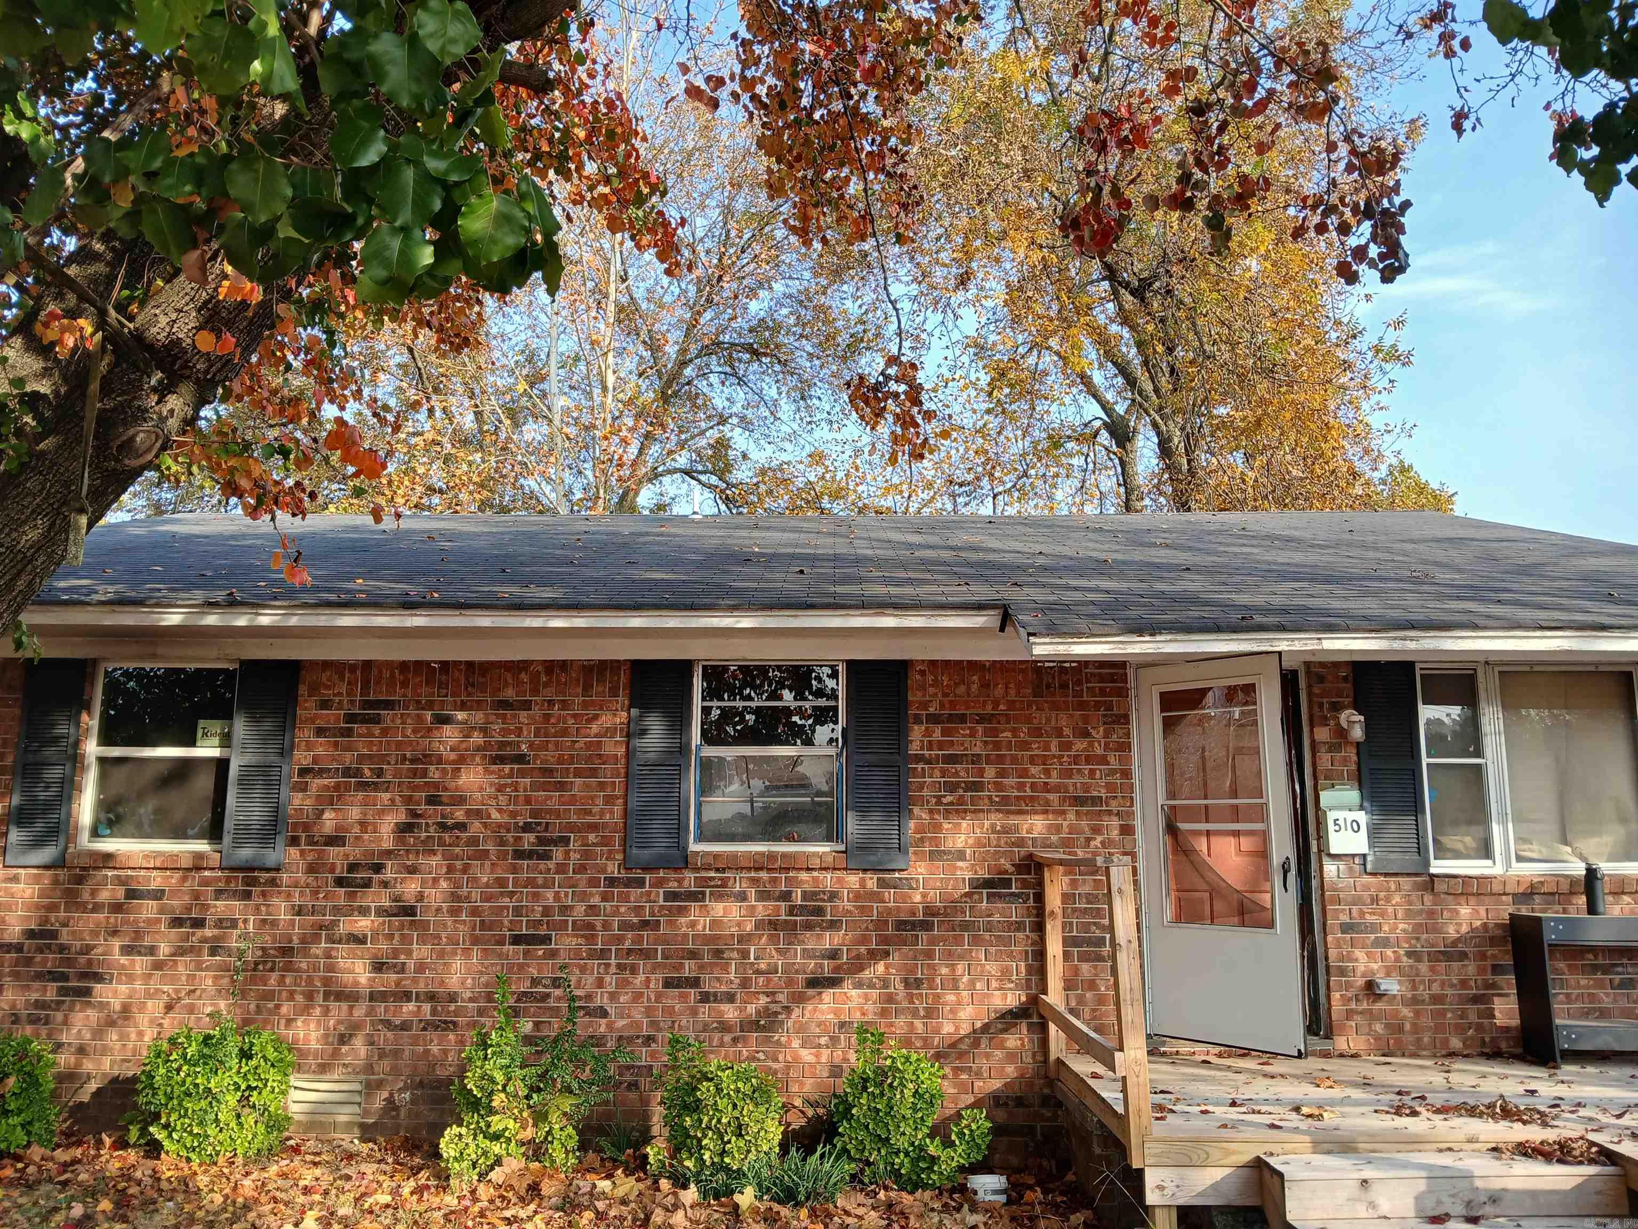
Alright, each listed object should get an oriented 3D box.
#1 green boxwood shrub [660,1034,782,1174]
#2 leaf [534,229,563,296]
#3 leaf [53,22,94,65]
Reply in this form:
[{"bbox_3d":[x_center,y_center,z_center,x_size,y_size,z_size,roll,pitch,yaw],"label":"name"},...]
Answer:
[{"bbox_3d":[-0.498,2.489,6.257,0.605,0.639,0.580,0,-10,1],"label":"green boxwood shrub"},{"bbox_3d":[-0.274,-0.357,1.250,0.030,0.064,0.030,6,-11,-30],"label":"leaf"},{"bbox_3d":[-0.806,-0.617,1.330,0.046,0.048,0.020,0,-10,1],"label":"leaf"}]

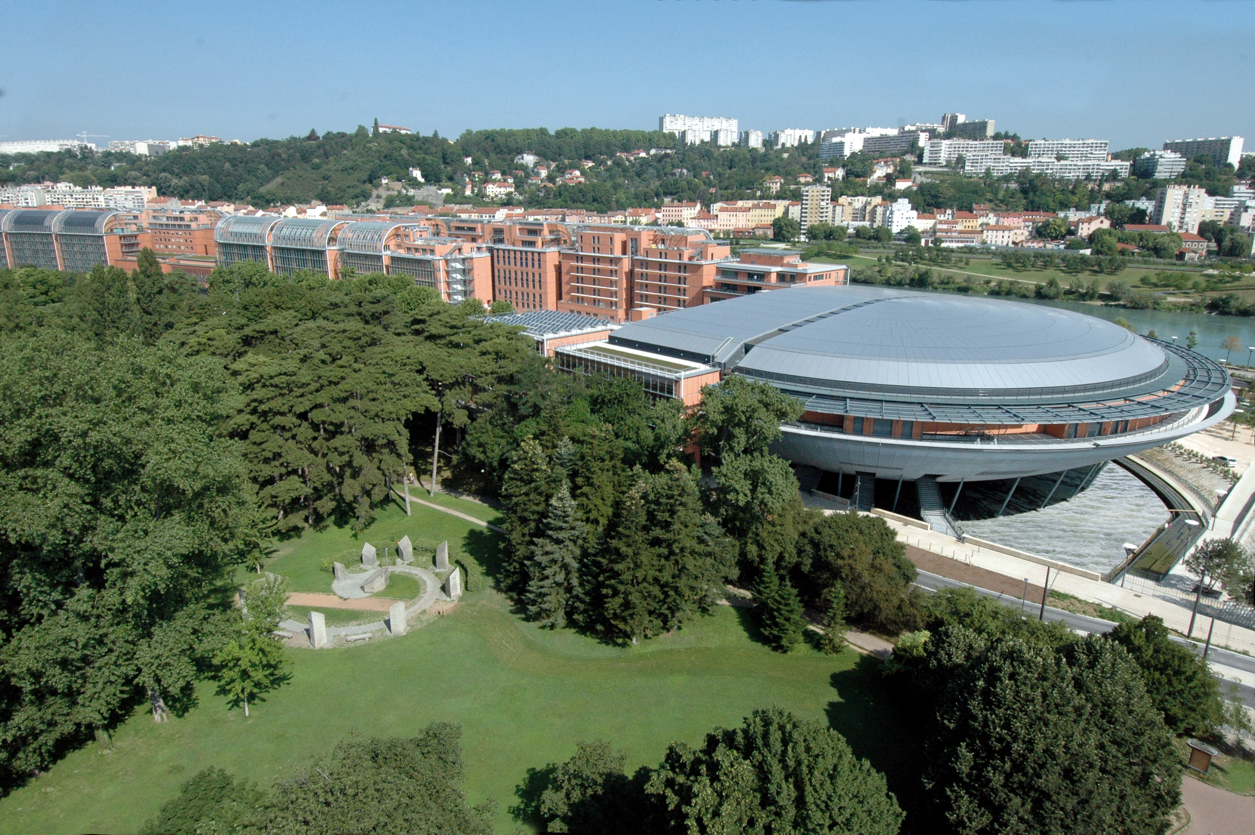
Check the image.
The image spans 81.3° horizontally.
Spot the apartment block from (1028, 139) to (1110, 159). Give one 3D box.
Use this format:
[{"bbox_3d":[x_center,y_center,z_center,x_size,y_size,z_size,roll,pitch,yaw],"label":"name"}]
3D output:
[{"bbox_3d":[405.416,-244.986,672.000,67.000,18.500,12.000,3,17,12],"label":"apartment block"}]

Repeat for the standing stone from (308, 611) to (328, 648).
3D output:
[{"bbox_3d":[-27.182,18.190,63.963,0.950,3.600,1.150,14,22,38],"label":"standing stone"}]

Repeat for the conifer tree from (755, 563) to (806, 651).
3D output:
[{"bbox_3d":[15.680,19.000,75.000,5.000,9.500,5.000,0,16,0],"label":"conifer tree"}]

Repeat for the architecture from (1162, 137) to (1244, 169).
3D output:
[{"bbox_3d":[597.520,-272.680,762.000,13.500,32.000,74.000,-2,16,-8],"label":"architecture"}]

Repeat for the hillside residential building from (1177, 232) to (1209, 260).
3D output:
[{"bbox_3d":[360.940,-109.348,467.000,17.500,15.500,11.500,1,17,6],"label":"hillside residential building"}]

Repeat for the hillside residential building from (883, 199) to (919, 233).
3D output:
[{"bbox_3d":[201.360,-147.140,538.000,18.500,26.000,13.500,-1,16,-4],"label":"hillside residential building"}]

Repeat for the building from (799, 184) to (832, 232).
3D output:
[{"bbox_3d":[134.198,-145.778,522.274,20.000,37.000,14.000,2,17,8],"label":"building"}]

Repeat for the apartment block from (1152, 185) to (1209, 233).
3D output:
[{"bbox_3d":[368.900,-138.230,488.000,23.500,32.000,11.500,1,16,3],"label":"apartment block"}]

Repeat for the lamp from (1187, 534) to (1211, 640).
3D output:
[{"bbox_3d":[55.126,16.943,70.531,0.350,9.800,0.350,0,17,0],"label":"lamp"}]

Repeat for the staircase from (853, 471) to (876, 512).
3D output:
[{"bbox_3d":[33.544,10.443,103.836,2.800,3.600,6.200,6,18,20],"label":"staircase"}]

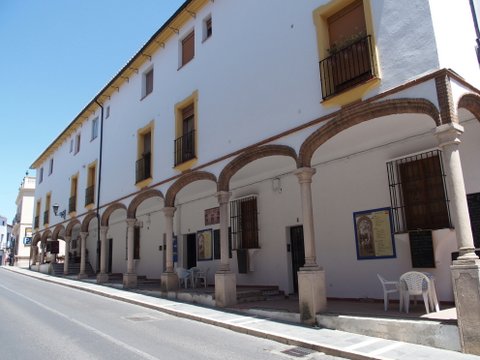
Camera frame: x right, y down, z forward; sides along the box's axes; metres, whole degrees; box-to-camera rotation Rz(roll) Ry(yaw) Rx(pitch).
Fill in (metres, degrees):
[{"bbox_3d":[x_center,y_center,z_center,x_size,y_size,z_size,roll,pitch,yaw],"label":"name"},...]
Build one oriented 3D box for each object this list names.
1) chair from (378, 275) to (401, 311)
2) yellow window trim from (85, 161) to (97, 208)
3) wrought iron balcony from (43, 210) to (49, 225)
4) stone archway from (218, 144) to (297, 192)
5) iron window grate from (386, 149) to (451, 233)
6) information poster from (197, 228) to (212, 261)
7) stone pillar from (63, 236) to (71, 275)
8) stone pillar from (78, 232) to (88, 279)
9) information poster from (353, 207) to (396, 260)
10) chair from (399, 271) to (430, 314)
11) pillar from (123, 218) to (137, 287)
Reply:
[{"bbox_3d":[3.130,2.335,8.139,0.540,0.770,0.550,-5,-13,15],"label":"chair"},{"bbox_3d":[-8.551,0.290,22.195,0.213,2.741,1.491,7,-15,-37],"label":"yellow window trim"},{"bbox_3d":[-14.969,2.982,30.052,0.199,0.994,1.349,7,-15,-37],"label":"wrought iron balcony"},{"bbox_3d":[0.476,-0.392,10.496,0.325,0.936,3.289,8,-16,-37],"label":"stone archway"},{"bbox_3d":[4.350,0.334,9.439,0.195,1.836,1.371,8,-16,-37],"label":"iron window grate"},{"bbox_3d":[-1.458,2.747,16.286,0.057,1.278,1.122,7,-15,-37],"label":"information poster"},{"bbox_3d":[-11.012,4.804,24.660,0.400,2.375,0.400,8,-16,-37],"label":"stone pillar"},{"bbox_3d":[-8.908,4.253,21.999,0.460,2.544,0.460,8,-16,-37],"label":"stone pillar"},{"bbox_3d":[3.476,1.415,10.116,0.057,1.257,1.108,7,-15,-37],"label":"information poster"},{"bbox_3d":[3.570,2.254,7.849,0.570,0.800,0.550,-9,-14,27],"label":"chair"},{"bbox_3d":[-4.938,3.309,17.524,0.447,3.022,0.447,7,-15,-37],"label":"pillar"}]

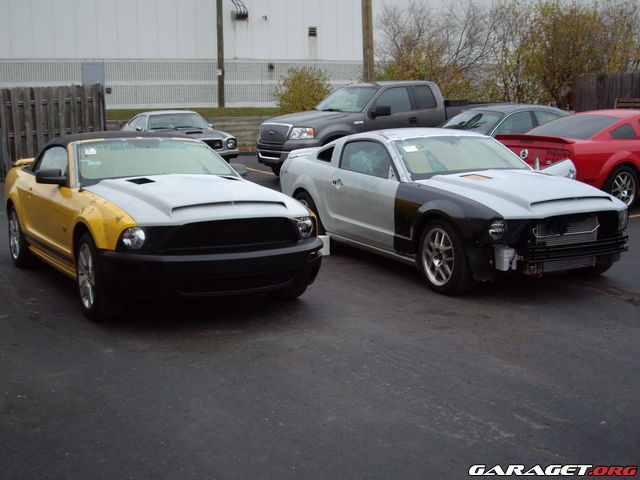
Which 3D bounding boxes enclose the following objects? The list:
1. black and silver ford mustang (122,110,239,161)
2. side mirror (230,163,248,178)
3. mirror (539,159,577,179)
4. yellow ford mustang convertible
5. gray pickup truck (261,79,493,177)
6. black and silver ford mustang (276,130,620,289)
[{"bbox_3d":[-3.174,-2.151,19.151,1.780,1.270,4.440,-4,10,-21],"label":"black and silver ford mustang"},{"bbox_3d":[-0.801,-0.673,8.419,0.240,0.160,0.160,-6,11,-30],"label":"side mirror"},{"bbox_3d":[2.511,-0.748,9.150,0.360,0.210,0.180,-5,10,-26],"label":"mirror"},{"bbox_3d":[-1.776,-0.324,8.387,1.920,1.400,4.770,-6,11,-30],"label":"yellow ford mustang convertible"},{"bbox_3d":[1.650,-2.164,17.422,5.840,1.900,2.040,-6,11,-30],"label":"gray pickup truck"},{"bbox_3d":[1.161,-0.469,9.160,1.900,1.380,4.630,-5,10,-26],"label":"black and silver ford mustang"}]

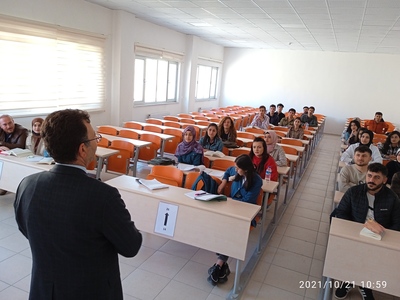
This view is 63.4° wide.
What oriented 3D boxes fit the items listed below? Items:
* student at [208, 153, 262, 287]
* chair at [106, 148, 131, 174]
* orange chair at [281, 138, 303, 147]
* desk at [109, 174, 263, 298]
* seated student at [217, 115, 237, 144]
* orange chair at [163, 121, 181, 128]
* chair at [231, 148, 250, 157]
[{"bbox_3d":[0.340,0.651,3.252,0.500,1.190,0.750,14,16,37],"label":"student"},{"bbox_3d":[-1.334,0.121,5.273,0.460,0.530,0.280,9,13,23],"label":"chair"},{"bbox_3d":[1.836,0.059,6.574,0.460,0.530,0.280,9,13,23],"label":"orange chair"},{"bbox_3d":[-0.235,0.816,3.303,1.580,0.775,0.380,10,14,23],"label":"desk"},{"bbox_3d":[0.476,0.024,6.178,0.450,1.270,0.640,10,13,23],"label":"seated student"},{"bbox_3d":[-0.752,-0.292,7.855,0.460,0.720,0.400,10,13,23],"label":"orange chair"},{"bbox_3d":[0.687,0.271,5.242,0.460,0.530,0.280,9,13,23],"label":"chair"}]

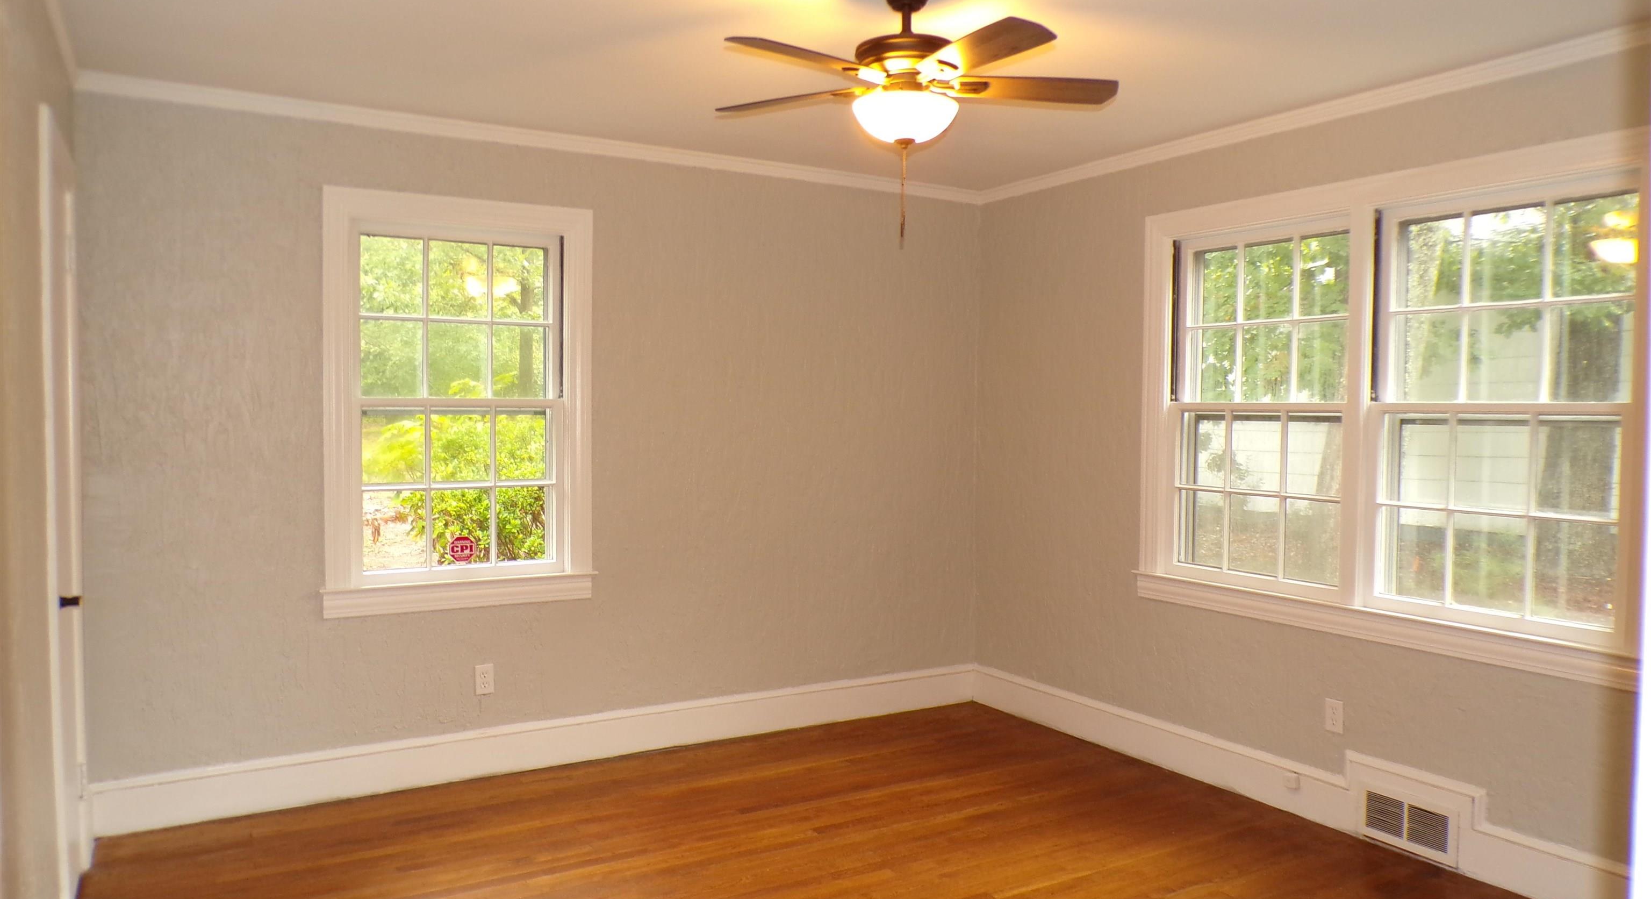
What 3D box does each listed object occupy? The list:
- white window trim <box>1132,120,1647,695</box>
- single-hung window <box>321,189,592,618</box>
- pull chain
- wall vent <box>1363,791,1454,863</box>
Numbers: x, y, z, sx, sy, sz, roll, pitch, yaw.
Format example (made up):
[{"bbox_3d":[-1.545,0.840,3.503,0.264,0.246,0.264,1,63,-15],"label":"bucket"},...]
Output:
[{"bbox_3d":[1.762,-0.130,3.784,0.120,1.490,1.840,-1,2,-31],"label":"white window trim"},{"bbox_3d":[-1.341,-0.168,4.254,0.980,1.505,0.120,-1,2,-31],"label":"single-hung window"},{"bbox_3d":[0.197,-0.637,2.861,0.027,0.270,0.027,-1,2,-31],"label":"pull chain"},{"bbox_3d":[1.839,1.182,3.619,0.020,0.168,0.310,-1,2,-31],"label":"wall vent"}]

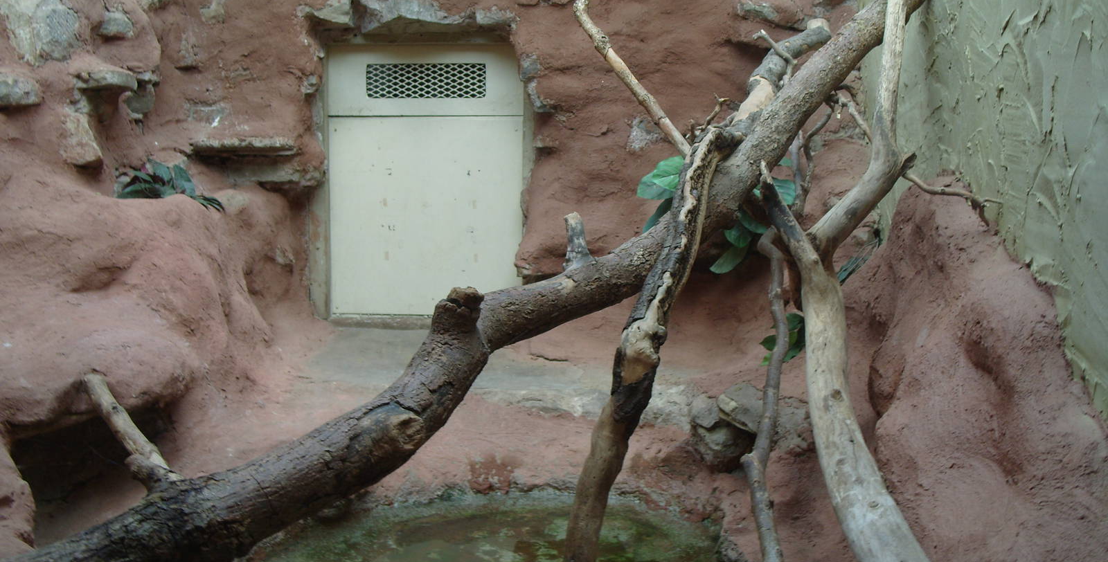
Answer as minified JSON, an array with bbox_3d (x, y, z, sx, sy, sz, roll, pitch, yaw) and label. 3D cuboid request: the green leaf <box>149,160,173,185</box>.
[{"bbox_3d":[-1.350,-0.373,3.850,0.065,0.081,0.050,0,8,0],"label":"green leaf"}]

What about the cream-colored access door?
[{"bbox_3d":[-0.489,-0.381,4.300,0.741,1.031,0.050,1,8,4],"label":"cream-colored access door"}]

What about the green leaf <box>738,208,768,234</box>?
[{"bbox_3d":[0.595,-0.180,3.350,0.078,0.073,0.060,0,8,0],"label":"green leaf"}]

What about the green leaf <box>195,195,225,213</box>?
[{"bbox_3d":[-1.179,-0.267,3.850,0.078,0.055,0.070,0,8,0],"label":"green leaf"}]

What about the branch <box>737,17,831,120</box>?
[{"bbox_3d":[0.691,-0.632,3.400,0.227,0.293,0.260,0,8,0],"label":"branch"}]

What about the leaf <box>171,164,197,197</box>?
[{"bbox_3d":[-1.271,-0.345,3.850,0.065,0.113,0.060,0,8,0],"label":"leaf"}]

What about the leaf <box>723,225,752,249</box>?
[{"bbox_3d":[0.550,-0.130,3.350,0.071,0.064,0.060,0,8,0],"label":"leaf"}]

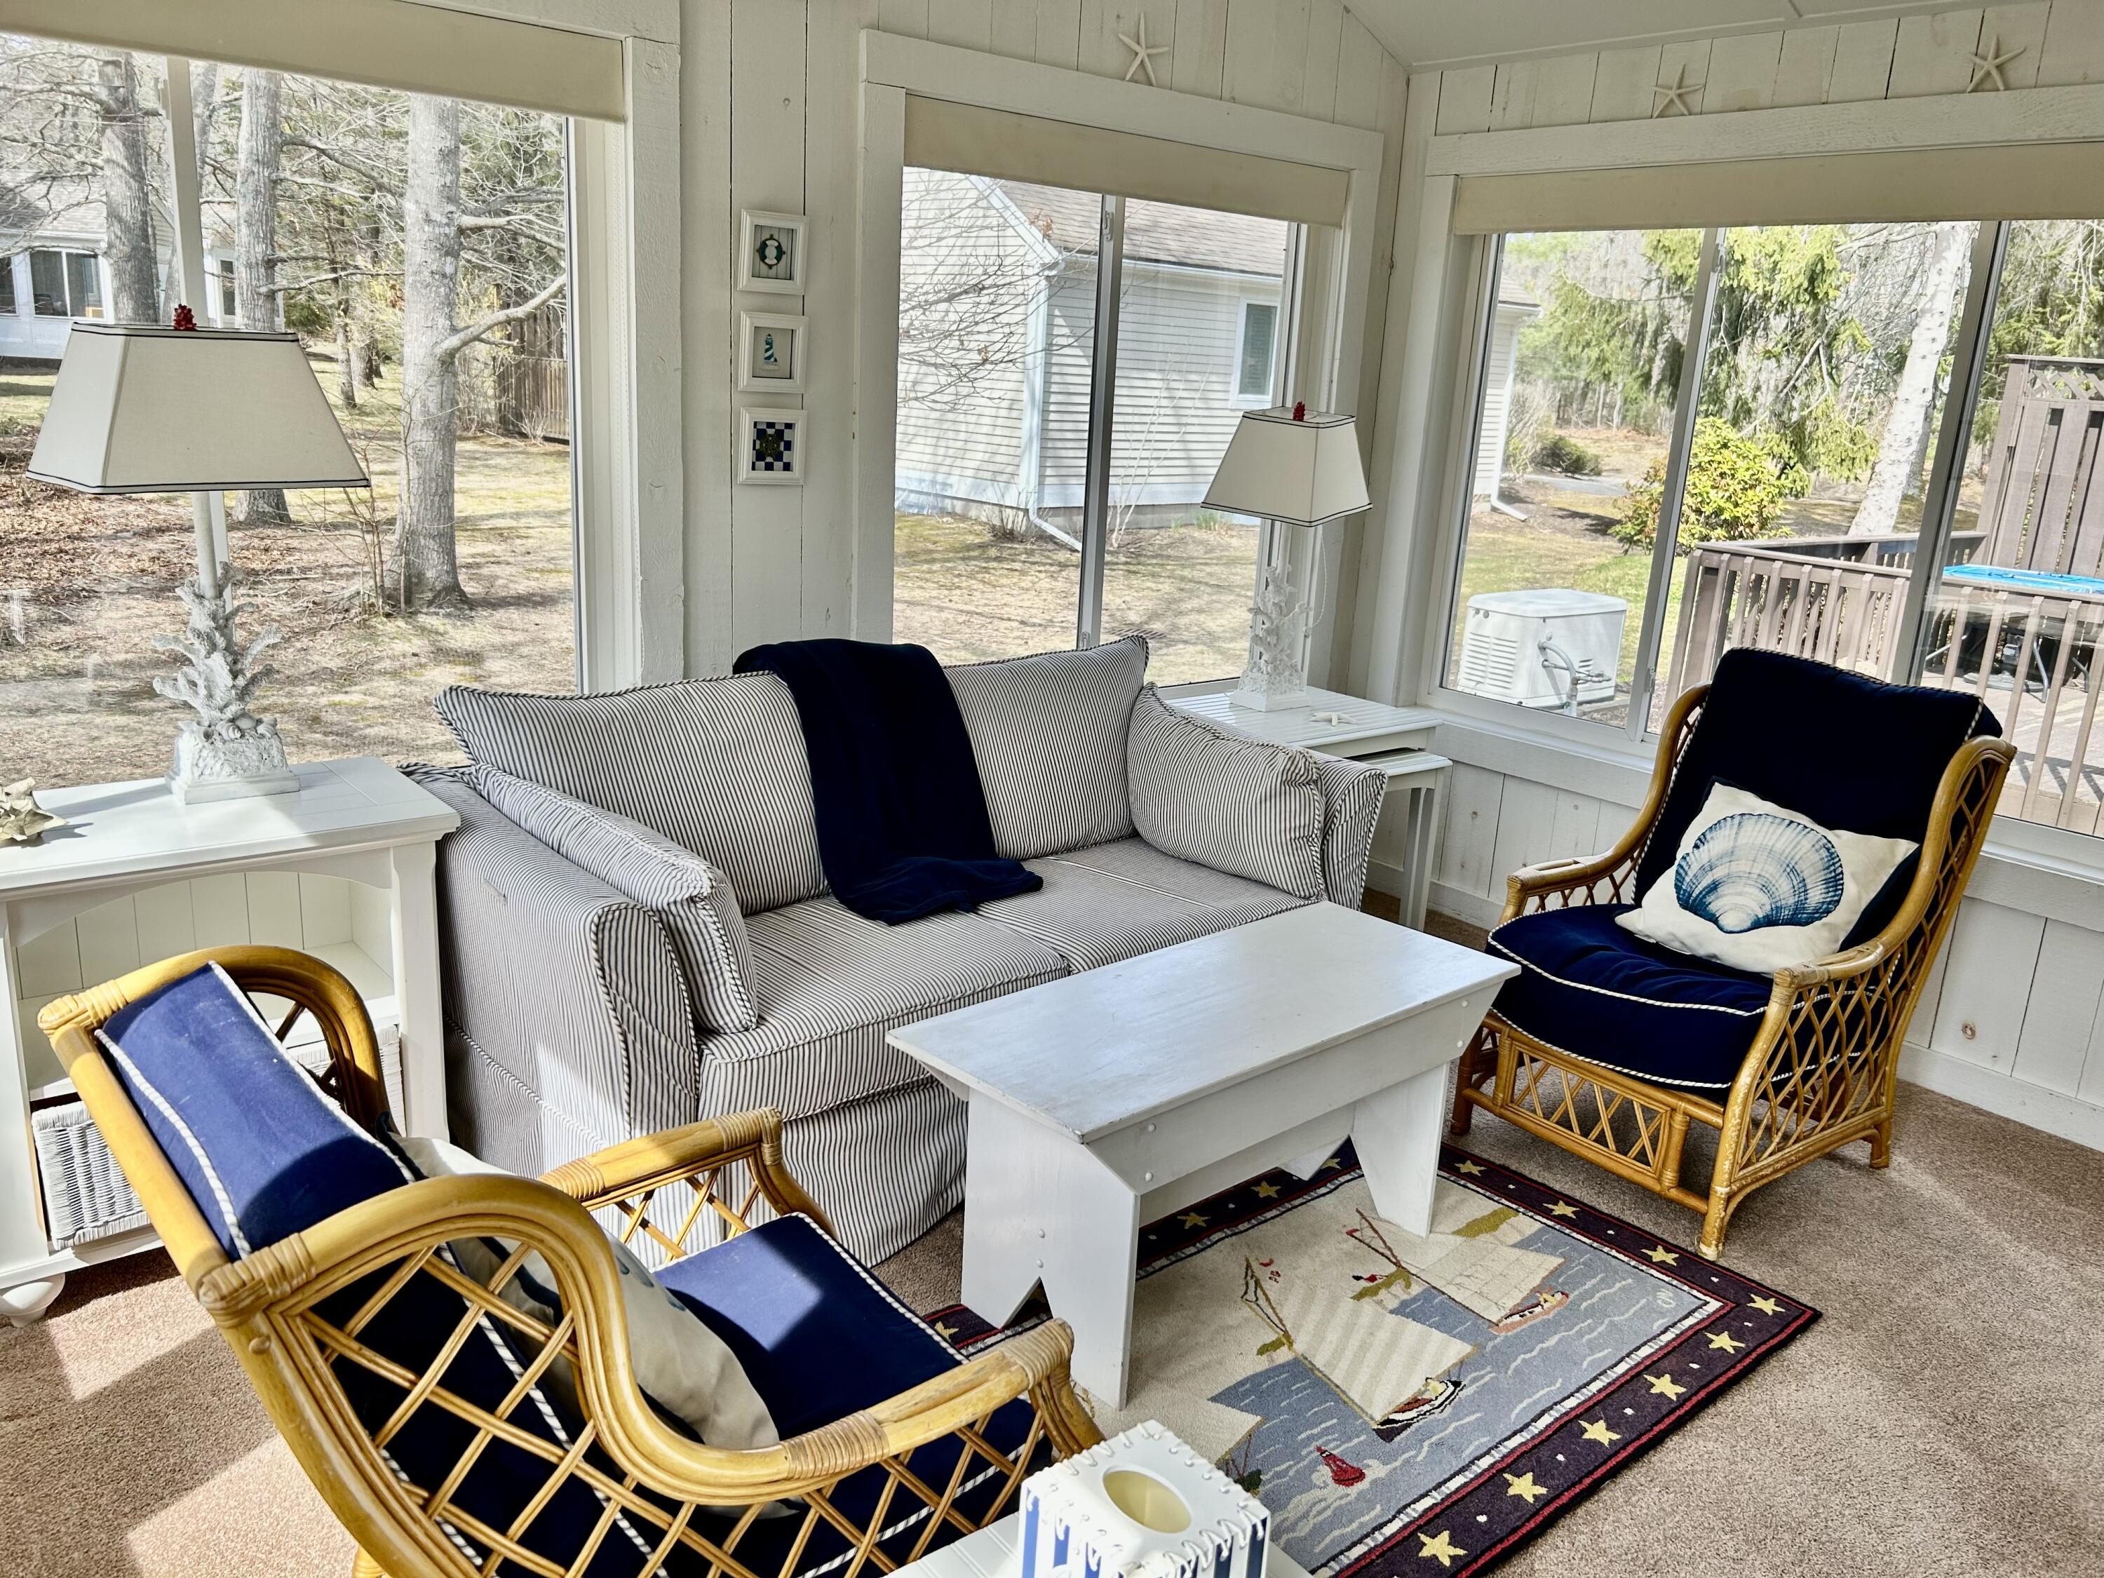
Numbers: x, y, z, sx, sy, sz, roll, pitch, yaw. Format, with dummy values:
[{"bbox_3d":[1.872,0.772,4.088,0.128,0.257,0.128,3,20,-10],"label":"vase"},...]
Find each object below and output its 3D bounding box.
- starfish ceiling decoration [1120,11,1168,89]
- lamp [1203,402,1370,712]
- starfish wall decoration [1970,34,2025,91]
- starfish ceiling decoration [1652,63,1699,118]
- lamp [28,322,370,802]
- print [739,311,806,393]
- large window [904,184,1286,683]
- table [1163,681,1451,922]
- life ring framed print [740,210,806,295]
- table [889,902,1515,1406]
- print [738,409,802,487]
[{"bbox_3d":[0.211,-1.650,3.533,0.145,0.149,0.018,-10,20,-40],"label":"starfish ceiling decoration"},{"bbox_3d":[0.586,-0.574,3.944,0.266,0.747,0.388,-8,19,-35],"label":"lamp"},{"bbox_3d":[1.866,-1.438,3.126,0.018,0.102,0.095,-10,20,-40],"label":"starfish wall decoration"},{"bbox_3d":[1.424,-1.595,3.610,0.018,0.110,0.104,-10,20,-40],"label":"starfish ceiling decoration"},{"bbox_3d":[-1.294,-0.357,2.434,0.266,0.747,0.394,15,20,38],"label":"lamp"},{"bbox_3d":[-0.547,-0.854,3.099,0.139,0.146,0.022,-10,20,-40],"label":"print"},{"bbox_3d":[0.141,-0.842,3.884,1.369,1.273,0.118,-10,20,-40],"label":"large window"},{"bbox_3d":[0.602,0.127,4.015,0.586,0.639,0.577,-10,20,-40],"label":"table"},{"bbox_3d":[-0.538,-1.034,3.050,0.139,0.148,0.022,-10,20,-40],"label":"life ring framed print"},{"bbox_3d":[0.271,0.574,2.597,1.036,0.500,0.417,-11,21,-41],"label":"table"},{"bbox_3d":[-0.555,-0.680,3.147,0.139,0.146,0.022,-10,20,-40],"label":"print"}]

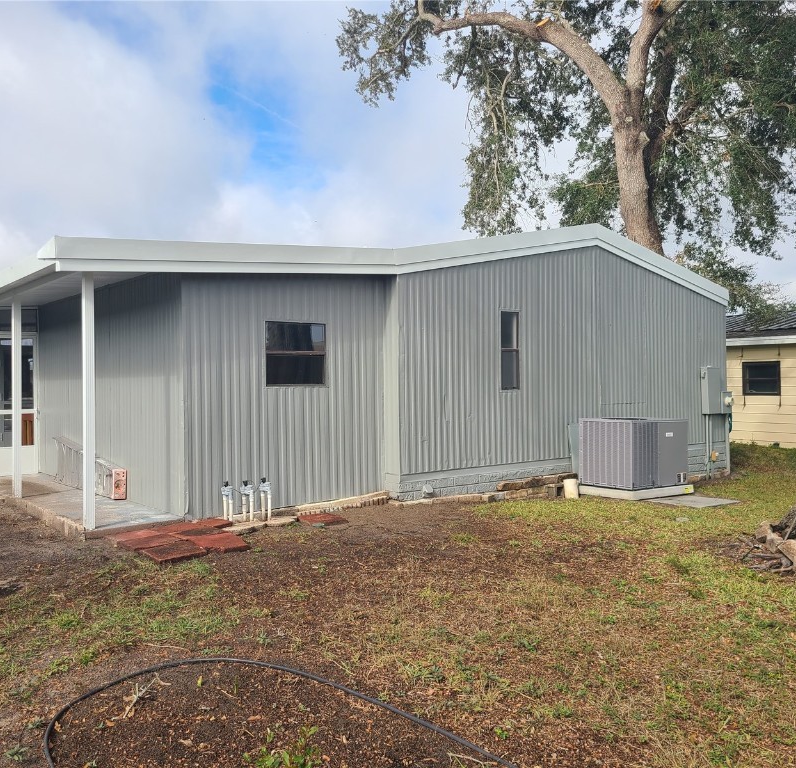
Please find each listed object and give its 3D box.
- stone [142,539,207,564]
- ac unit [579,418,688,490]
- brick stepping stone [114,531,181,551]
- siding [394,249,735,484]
[{"bbox_3d":[-1.707,1.297,5.874,0.390,0.050,0.400,-1,0,43],"label":"stone"},{"bbox_3d":[3.124,0.884,10.174,1.273,0.859,0.792,0,0,-39],"label":"ac unit"},{"bbox_3d":[-2.010,1.295,6.223,0.370,0.050,0.400,-1,0,43],"label":"brick stepping stone"},{"bbox_3d":[2.749,-0.462,10.764,7.115,2.907,0.140,0,0,-39],"label":"siding"}]

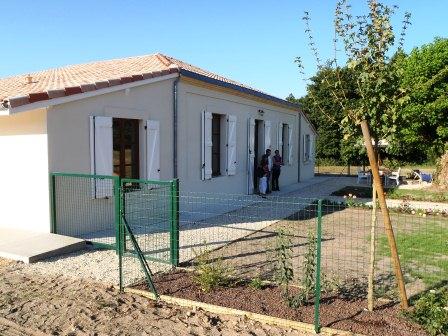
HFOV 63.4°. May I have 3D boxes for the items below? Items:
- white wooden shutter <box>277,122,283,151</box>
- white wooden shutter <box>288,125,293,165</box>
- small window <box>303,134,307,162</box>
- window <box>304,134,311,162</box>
[{"bbox_3d":[2.408,-0.988,15.486,0.060,1.885,0.592,3,5,28],"label":"white wooden shutter"},{"bbox_3d":[3.110,-1.080,16.811,0.060,1.880,0.556,3,5,28],"label":"white wooden shutter"},{"bbox_3d":[4.232,-1.017,18.948,0.060,1.432,0.505,3,5,28],"label":"small window"},{"bbox_3d":[4.471,-1.062,19.571,0.100,1.432,0.979,3,5,28],"label":"window"}]

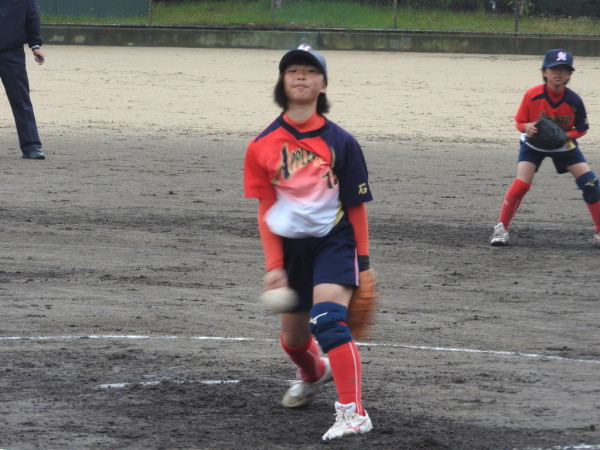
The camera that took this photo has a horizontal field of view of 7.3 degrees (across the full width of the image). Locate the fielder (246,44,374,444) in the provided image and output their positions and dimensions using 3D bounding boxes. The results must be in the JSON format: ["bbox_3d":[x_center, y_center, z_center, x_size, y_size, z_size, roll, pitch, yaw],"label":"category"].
[{"bbox_3d":[0.037,0.062,17.500,0.540,1.440,0.950,2,4,12],"label":"fielder"}]

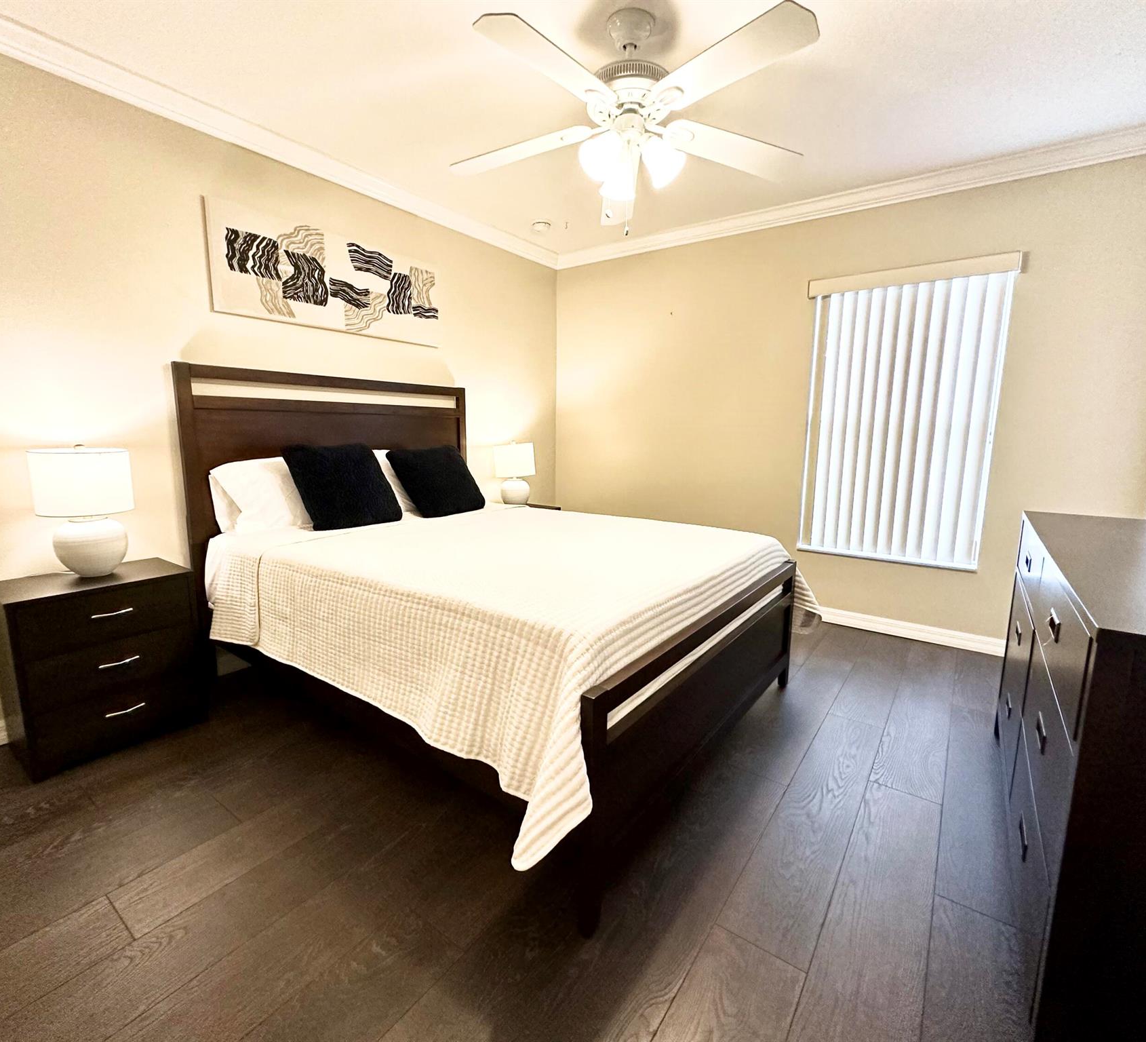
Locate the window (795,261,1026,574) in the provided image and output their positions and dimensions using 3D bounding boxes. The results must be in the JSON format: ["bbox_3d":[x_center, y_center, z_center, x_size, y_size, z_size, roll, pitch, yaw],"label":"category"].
[{"bbox_3d":[1.771,-0.565,3.104,0.950,1.560,0.100,7,11,35],"label":"window"}]

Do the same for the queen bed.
[{"bbox_3d":[-0.350,0.052,2.447,2.140,1.400,1.700,7,11,35],"label":"queen bed"}]

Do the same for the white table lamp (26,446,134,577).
[{"bbox_3d":[-1.780,-0.037,2.056,0.285,0.477,0.285,7,11,35],"label":"white table lamp"}]

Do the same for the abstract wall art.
[{"bbox_3d":[-1.186,-1.215,2.899,0.035,0.470,1.270,7,11,35],"label":"abstract wall art"}]

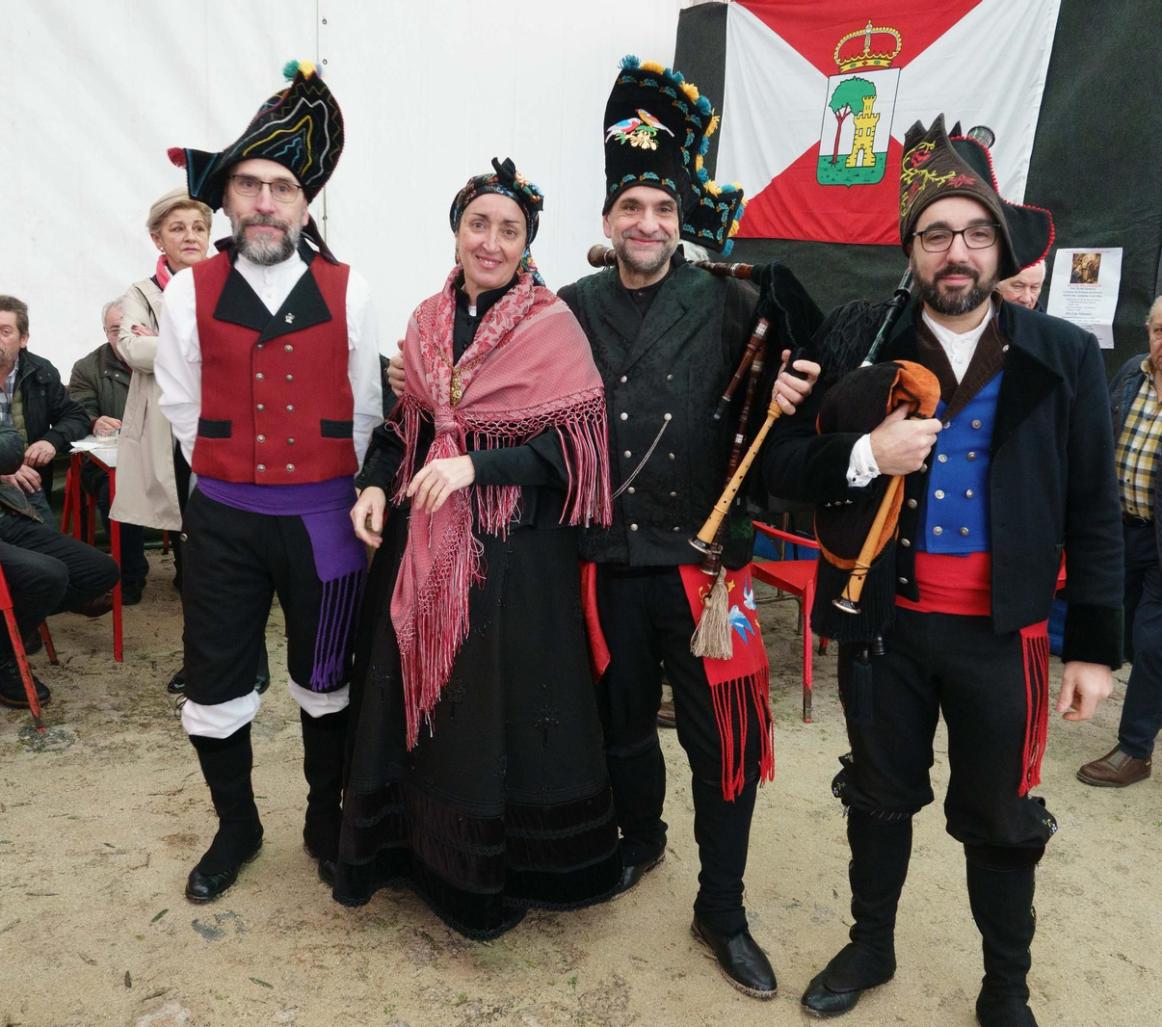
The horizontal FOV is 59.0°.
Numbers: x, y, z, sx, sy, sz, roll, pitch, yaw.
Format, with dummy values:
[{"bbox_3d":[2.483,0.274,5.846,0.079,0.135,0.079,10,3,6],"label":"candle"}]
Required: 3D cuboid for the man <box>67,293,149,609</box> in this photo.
[{"bbox_3d":[-1.984,-0.247,4.653,0.560,1.320,0.750,-2,12,-20],"label":"man"}]

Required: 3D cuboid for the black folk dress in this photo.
[{"bbox_3d":[-0.194,0.183,2.367,0.620,1.410,0.540,3,13,7],"label":"black folk dress"}]

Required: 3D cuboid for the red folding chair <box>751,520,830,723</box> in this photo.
[{"bbox_3d":[0.860,0.268,3.538,0.530,0.800,0.560,-5,14,-26],"label":"red folding chair"}]

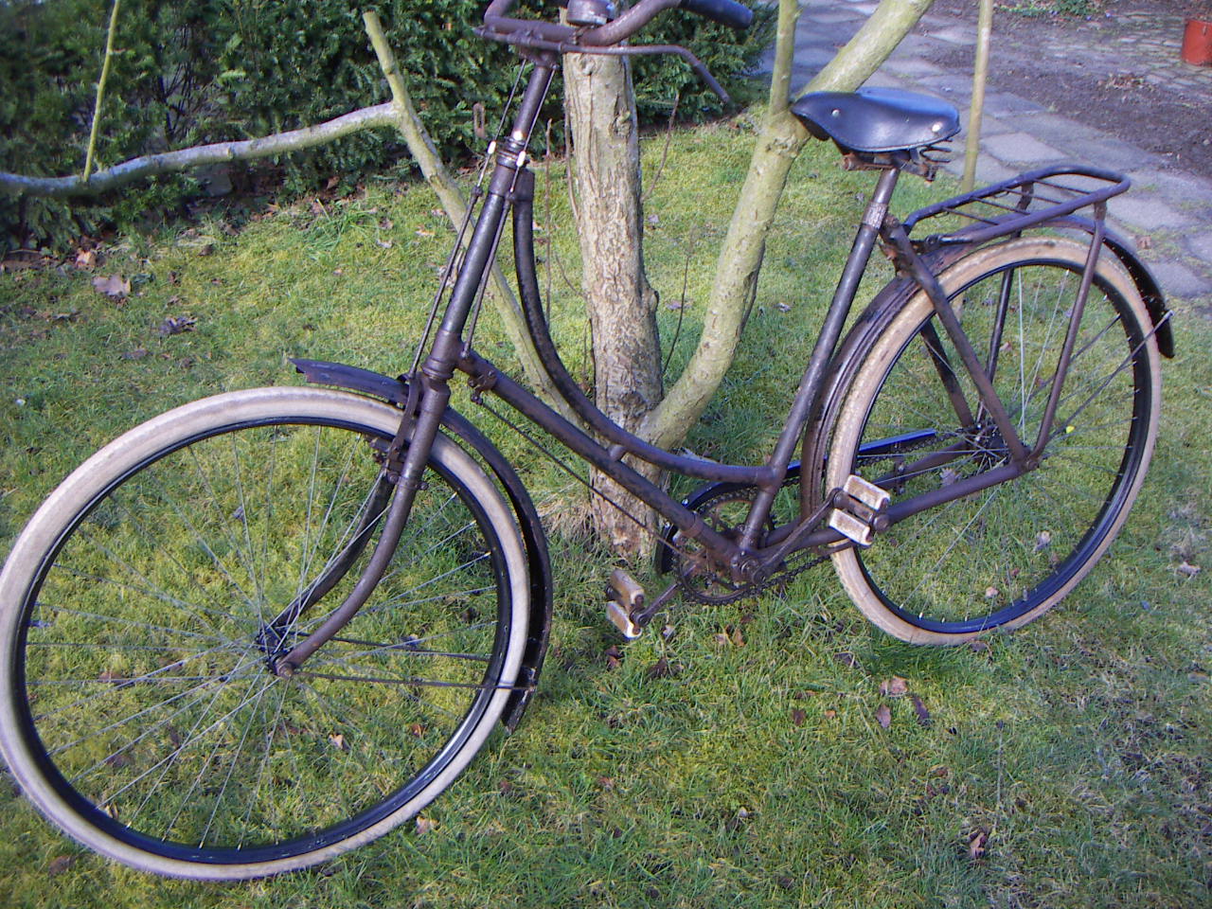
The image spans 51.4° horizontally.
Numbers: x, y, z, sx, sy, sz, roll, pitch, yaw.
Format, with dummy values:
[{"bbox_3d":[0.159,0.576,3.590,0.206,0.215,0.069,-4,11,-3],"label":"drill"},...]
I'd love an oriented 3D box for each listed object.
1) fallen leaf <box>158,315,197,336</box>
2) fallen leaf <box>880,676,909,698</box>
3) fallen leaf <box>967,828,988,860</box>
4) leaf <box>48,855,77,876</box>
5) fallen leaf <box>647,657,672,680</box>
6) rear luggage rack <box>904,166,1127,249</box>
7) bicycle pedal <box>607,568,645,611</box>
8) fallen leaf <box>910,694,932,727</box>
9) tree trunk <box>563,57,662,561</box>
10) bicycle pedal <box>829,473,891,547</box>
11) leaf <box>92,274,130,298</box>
[{"bbox_3d":[-1.194,-0.357,3.512,0.097,0.040,0.089,-8,29,-12],"label":"fallen leaf"},{"bbox_3d":[0.478,0.386,2.092,0.041,0.018,0.032,6,30,14],"label":"fallen leaf"},{"bbox_3d":[0.528,0.552,1.786,0.022,0.022,0.038,9,30,18],"label":"fallen leaf"},{"bbox_3d":[-0.773,0.585,1.793,0.034,0.016,0.035,20,35,34],"label":"leaf"},{"bbox_3d":[0.092,0.367,2.146,0.037,0.020,0.040,4,29,10],"label":"fallen leaf"},{"bbox_3d":[0.614,-0.380,1.926,0.365,0.052,0.148,-19,26,-18],"label":"rear luggage rack"},{"bbox_3d":[0.034,0.242,2.051,0.030,0.080,0.095,3,18,-26],"label":"bicycle pedal"},{"bbox_3d":[0.513,0.413,2.041,0.024,0.018,0.051,-5,29,-6],"label":"fallen leaf"},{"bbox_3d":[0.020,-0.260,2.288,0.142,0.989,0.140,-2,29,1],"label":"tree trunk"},{"bbox_3d":[0.367,0.081,1.819,0.031,0.077,0.096,18,10,-29],"label":"bicycle pedal"},{"bbox_3d":[-1.492,-0.509,3.798,0.108,0.042,0.125,-9,30,-13],"label":"leaf"}]

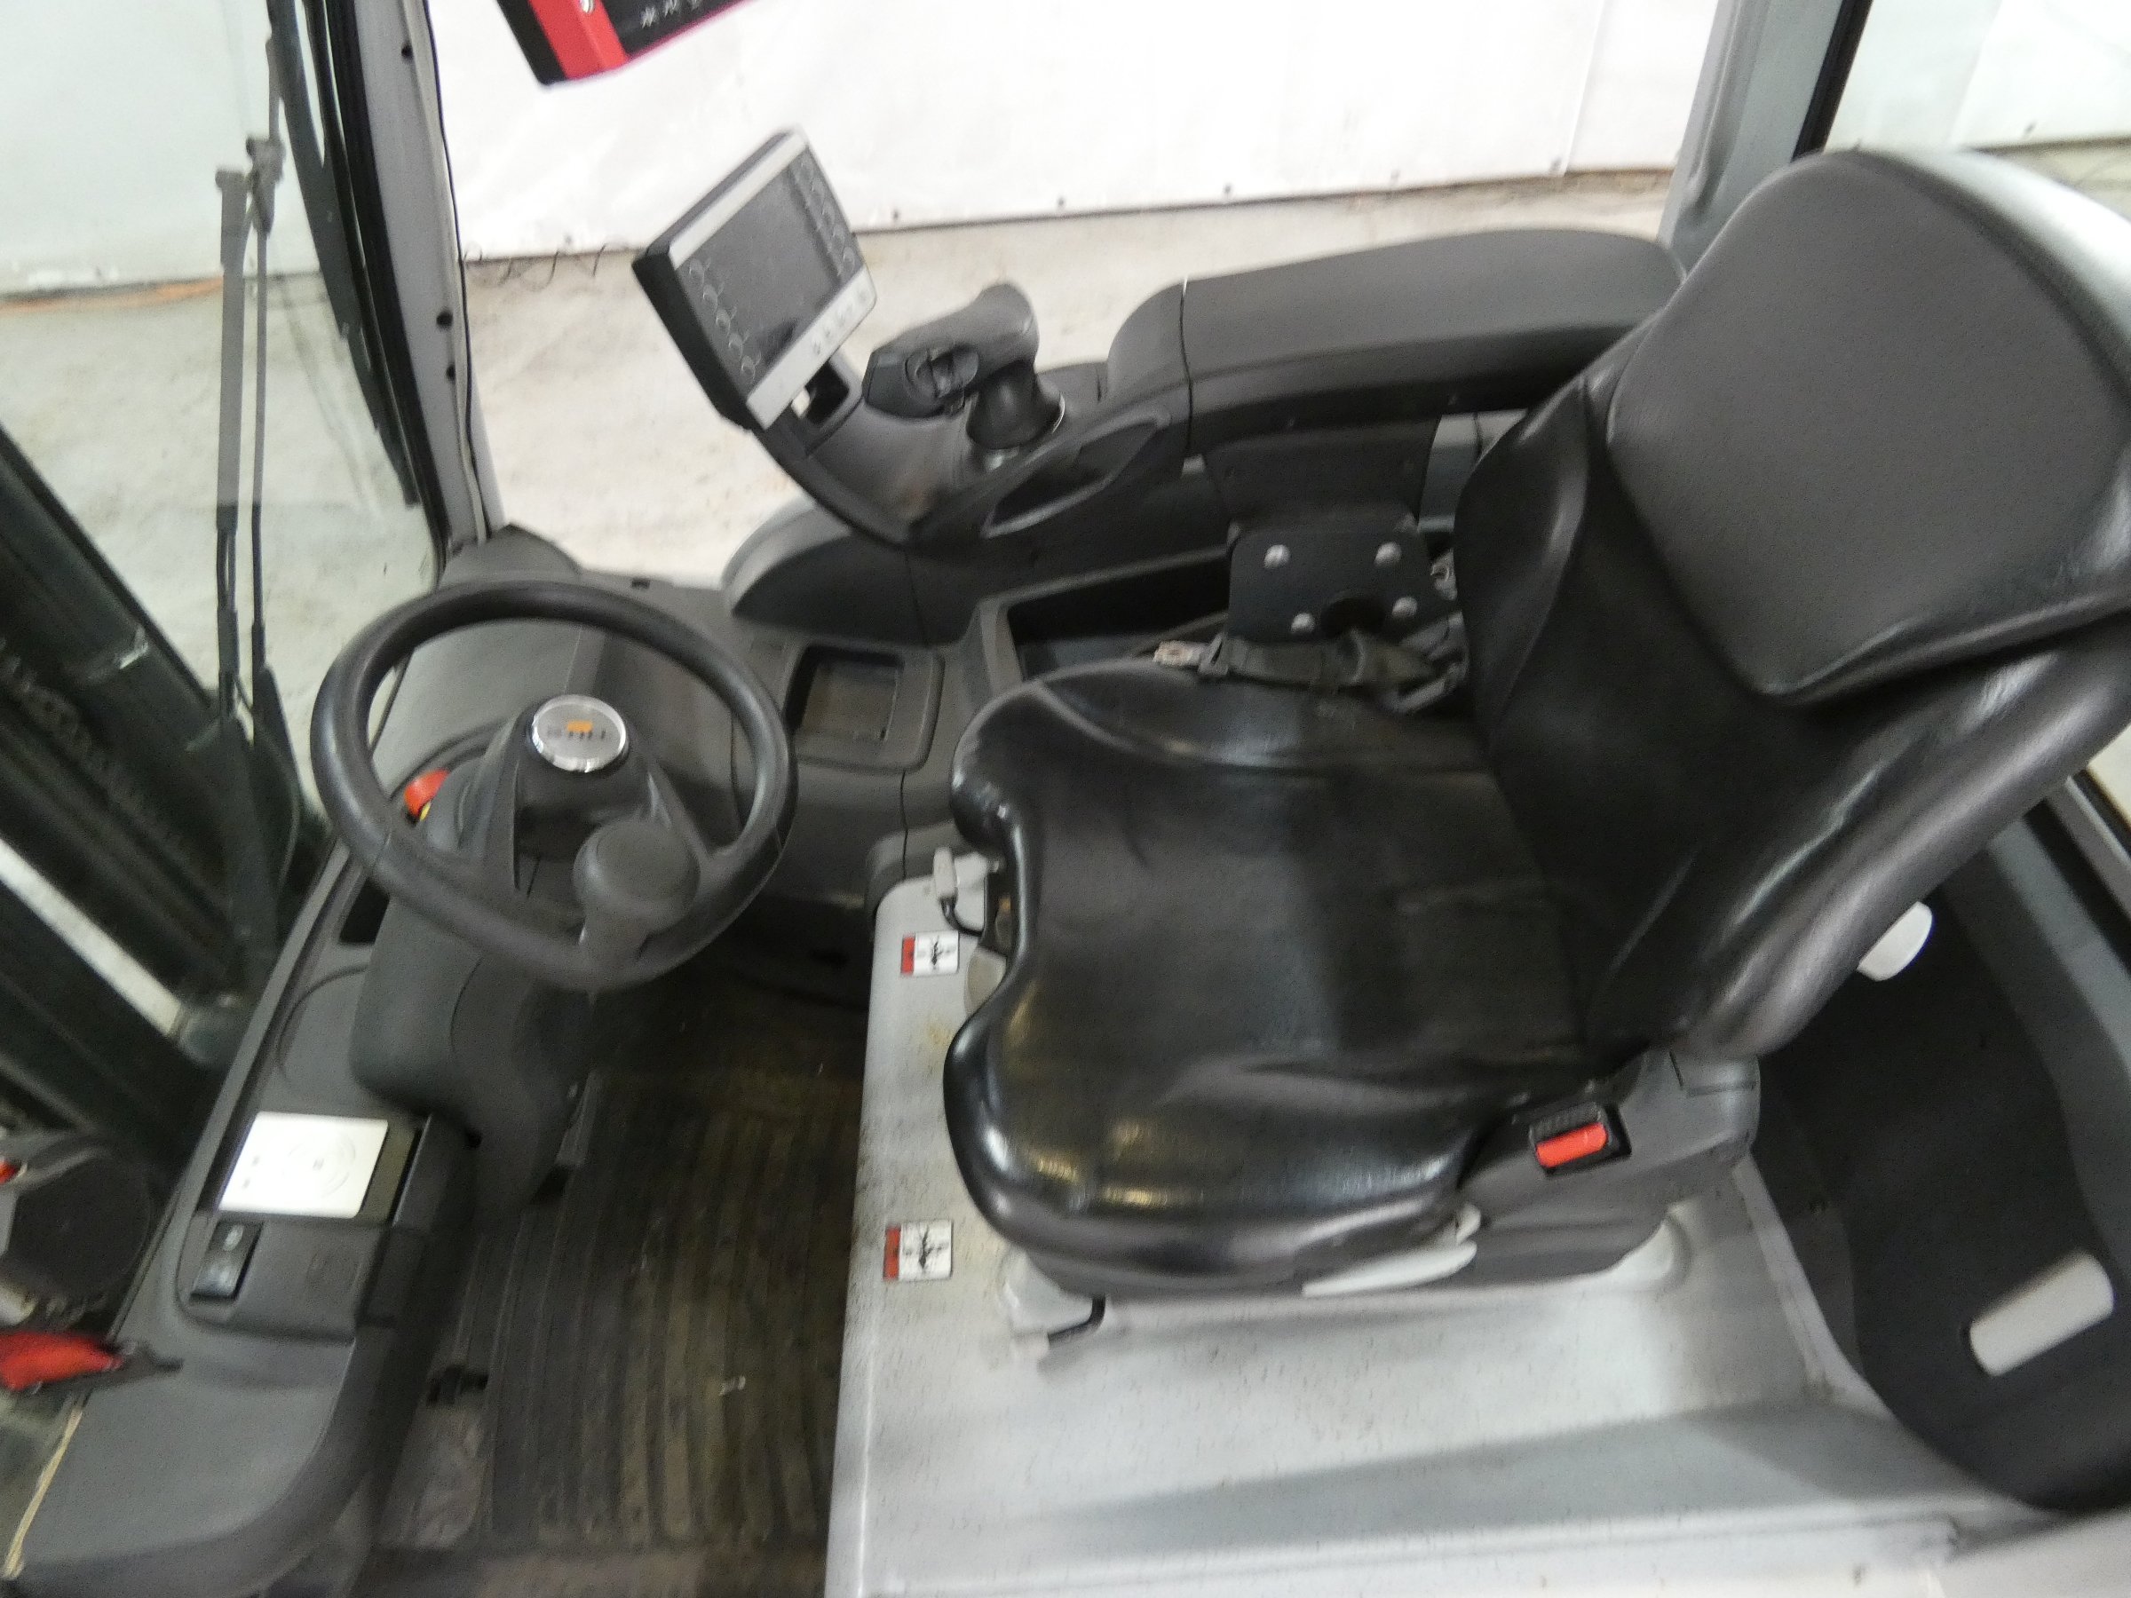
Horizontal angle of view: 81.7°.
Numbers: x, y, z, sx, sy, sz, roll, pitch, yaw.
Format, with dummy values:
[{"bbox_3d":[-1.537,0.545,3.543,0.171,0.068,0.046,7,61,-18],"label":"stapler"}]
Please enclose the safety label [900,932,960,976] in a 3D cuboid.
[{"bbox_3d":[-0.123,0.142,1.125,0.051,0.002,0.043,-4,48,0],"label":"safety label"}]

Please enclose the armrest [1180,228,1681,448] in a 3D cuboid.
[{"bbox_3d":[0.266,-0.346,0.925,0.365,0.080,0.120,-6,48,3],"label":"armrest"}]

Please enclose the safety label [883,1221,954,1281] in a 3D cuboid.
[{"bbox_3d":[-0.112,0.346,0.941,0.051,0.002,0.043,-4,48,0],"label":"safety label"}]

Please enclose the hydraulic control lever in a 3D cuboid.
[{"bbox_3d":[-0.074,-0.328,0.935,0.138,0.100,0.065,-4,48,0],"label":"hydraulic control lever"}]

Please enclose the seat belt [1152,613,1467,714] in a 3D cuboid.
[{"bbox_3d":[0.194,-0.110,1.000,0.245,0.055,0.055,-2,48,-2],"label":"seat belt"}]

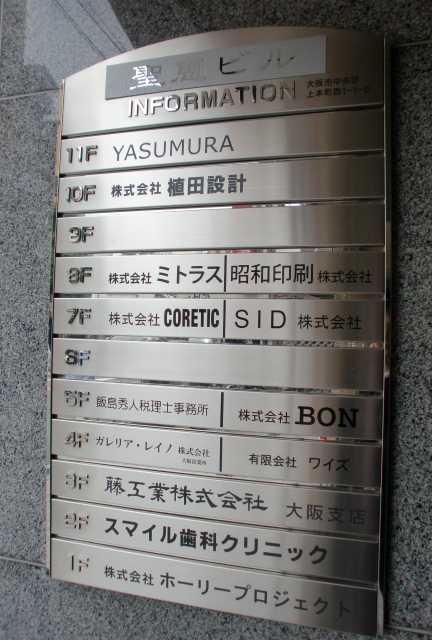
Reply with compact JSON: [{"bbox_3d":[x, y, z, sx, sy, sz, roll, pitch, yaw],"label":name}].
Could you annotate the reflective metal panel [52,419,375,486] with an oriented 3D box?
[{"bbox_3d":[-0.015,0.153,0.613,0.400,0.045,0.015,1,0,16],"label":"reflective metal panel"}]

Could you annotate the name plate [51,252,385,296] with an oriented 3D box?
[{"bbox_3d":[-0.011,-0.053,0.615,0.400,0.045,0.015,1,0,16],"label":"name plate"}]

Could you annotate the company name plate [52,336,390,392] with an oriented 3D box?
[{"bbox_3d":[-0.013,0.050,0.614,0.400,0.045,0.015,1,0,16],"label":"company name plate"}]

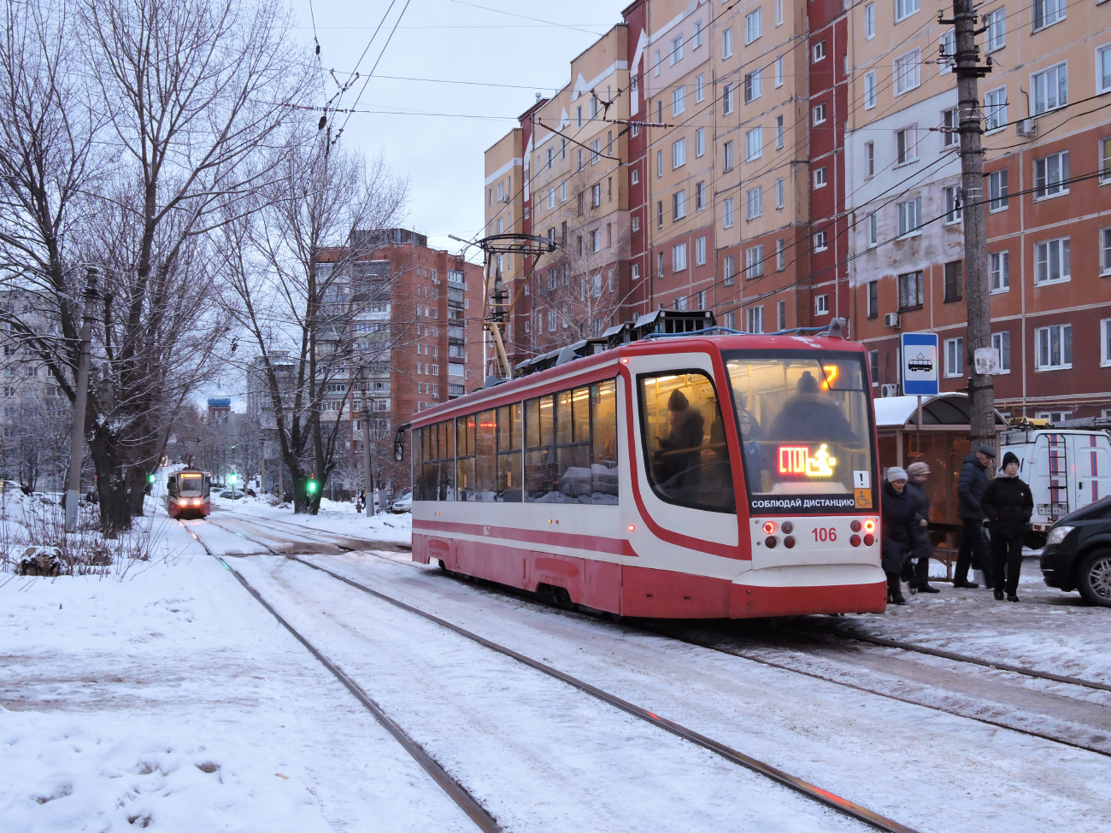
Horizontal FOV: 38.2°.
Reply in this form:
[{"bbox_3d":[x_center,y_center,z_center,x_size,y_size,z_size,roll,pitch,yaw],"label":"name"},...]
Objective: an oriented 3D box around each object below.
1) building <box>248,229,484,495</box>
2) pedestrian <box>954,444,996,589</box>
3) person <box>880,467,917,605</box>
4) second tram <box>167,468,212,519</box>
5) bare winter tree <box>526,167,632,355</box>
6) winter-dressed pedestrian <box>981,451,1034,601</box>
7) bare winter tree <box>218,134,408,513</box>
[{"bbox_3d":[-23.900,-8.400,248.000,15.200,39.500,32.000,-1,-1,17],"label":"building"},{"bbox_3d":[5.152,1.231,19.700,0.600,1.770,0.520,-1,-1,22],"label":"pedestrian"},{"bbox_3d":[3.916,1.363,18.400,0.520,1.600,0.480,0,-1,-40],"label":"person"},{"bbox_3d":[-23.681,4.923,103.383,2.550,3.150,15.300,0,-1,-14],"label":"second tram"},{"bbox_3d":[1.002,-2.900,65.000,5.000,14.400,5.000,-1,-1,0],"label":"bare winter tree"},{"bbox_3d":[5.293,1.286,18.800,0.620,1.760,0.380,0,-1,-7],"label":"winter-dressed pedestrian"},{"bbox_3d":[-15.419,-5.931,102.000,11.600,24.000,11.600,-1,-1,0],"label":"bare winter tree"}]

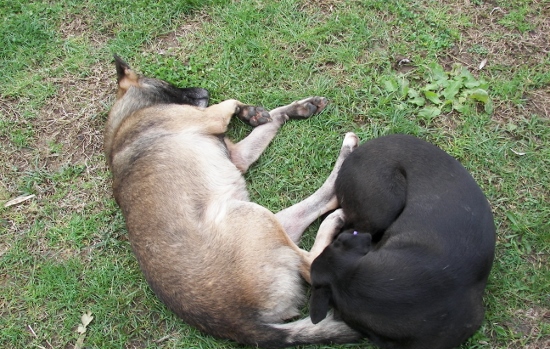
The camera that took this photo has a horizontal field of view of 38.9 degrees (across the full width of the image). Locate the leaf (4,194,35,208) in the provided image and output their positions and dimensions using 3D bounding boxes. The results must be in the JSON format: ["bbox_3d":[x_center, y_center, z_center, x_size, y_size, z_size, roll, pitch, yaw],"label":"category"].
[{"bbox_3d":[-0.616,0.064,1.881,0.073,0.012,0.014,-18,57,-12],"label":"leaf"}]

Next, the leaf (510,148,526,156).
[{"bbox_3d":[0.611,-0.055,1.964,0.038,0.008,0.014,20,57,14],"label":"leaf"}]

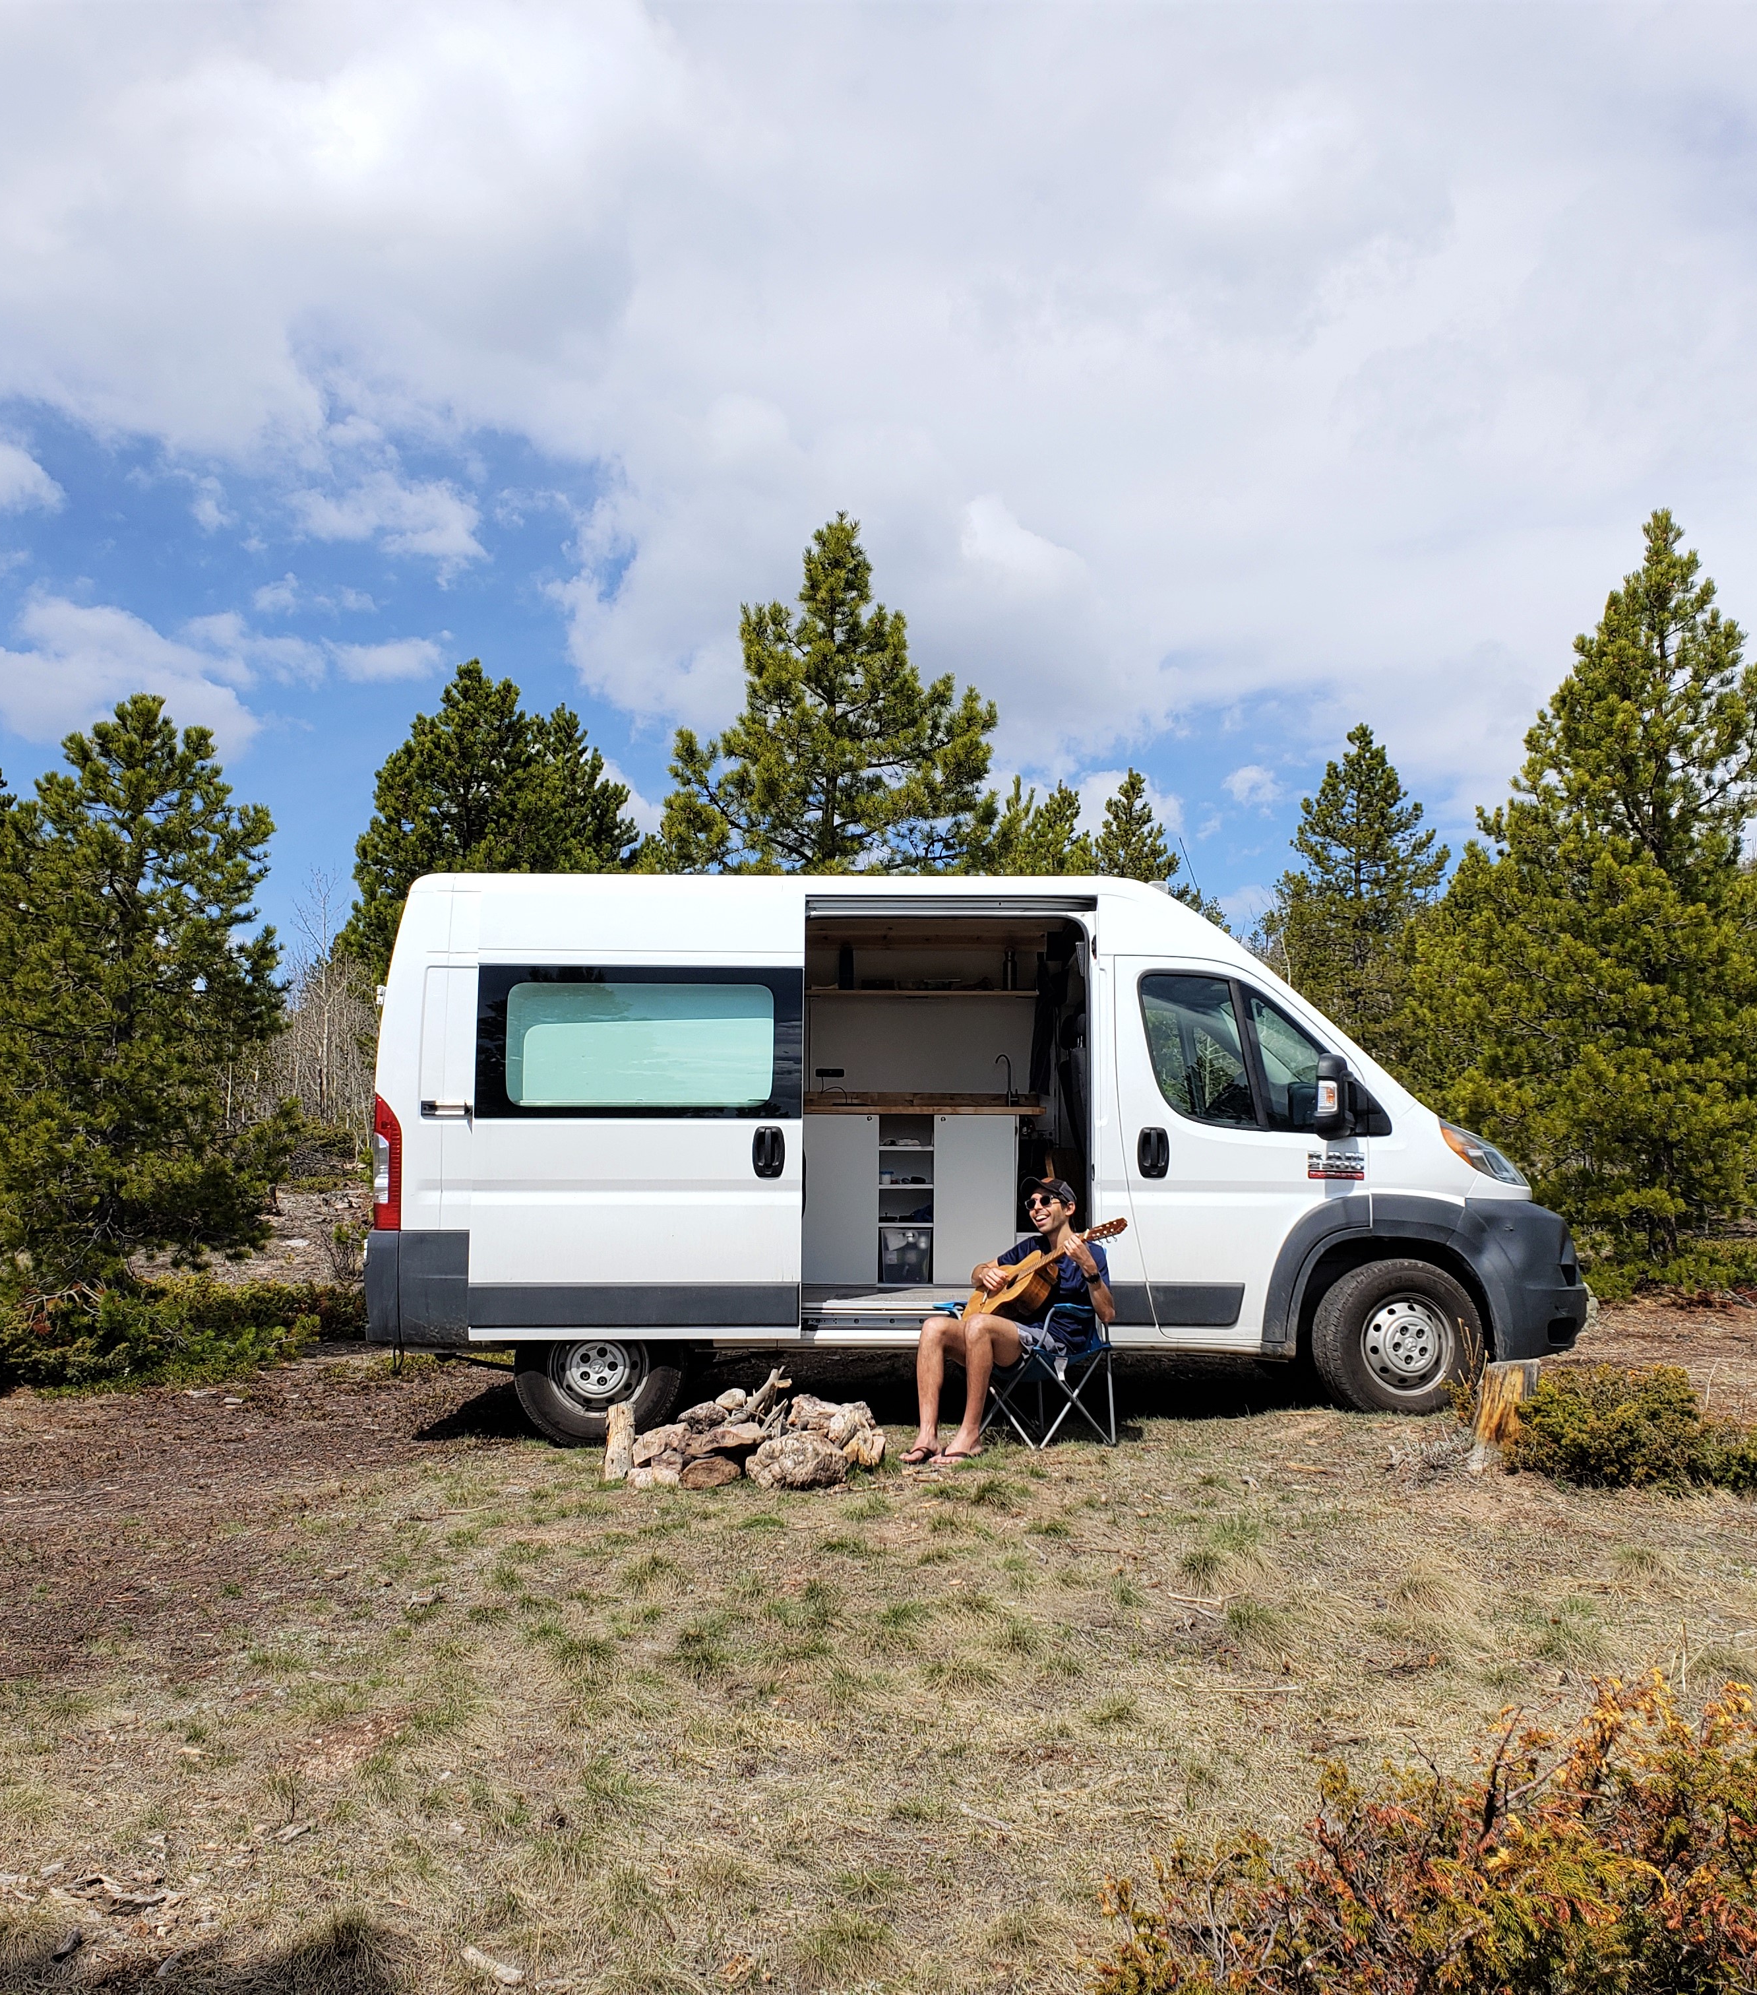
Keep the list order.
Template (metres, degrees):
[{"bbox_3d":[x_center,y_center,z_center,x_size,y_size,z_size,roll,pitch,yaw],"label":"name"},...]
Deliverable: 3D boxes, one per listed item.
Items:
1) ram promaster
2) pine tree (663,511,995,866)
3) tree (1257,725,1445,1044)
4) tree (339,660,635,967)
[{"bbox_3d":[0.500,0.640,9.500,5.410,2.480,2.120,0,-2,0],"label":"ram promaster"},{"bbox_3d":[-0.379,-0.871,15.500,3.305,5.756,3.206,0,-2,0],"label":"pine tree"},{"bbox_3d":[5.679,-0.637,24.000,2.596,5.292,2.518,0,-2,0],"label":"tree"},{"bbox_3d":[-3.844,-0.608,19.500,3.083,5.375,2.991,0,-2,0],"label":"tree"}]

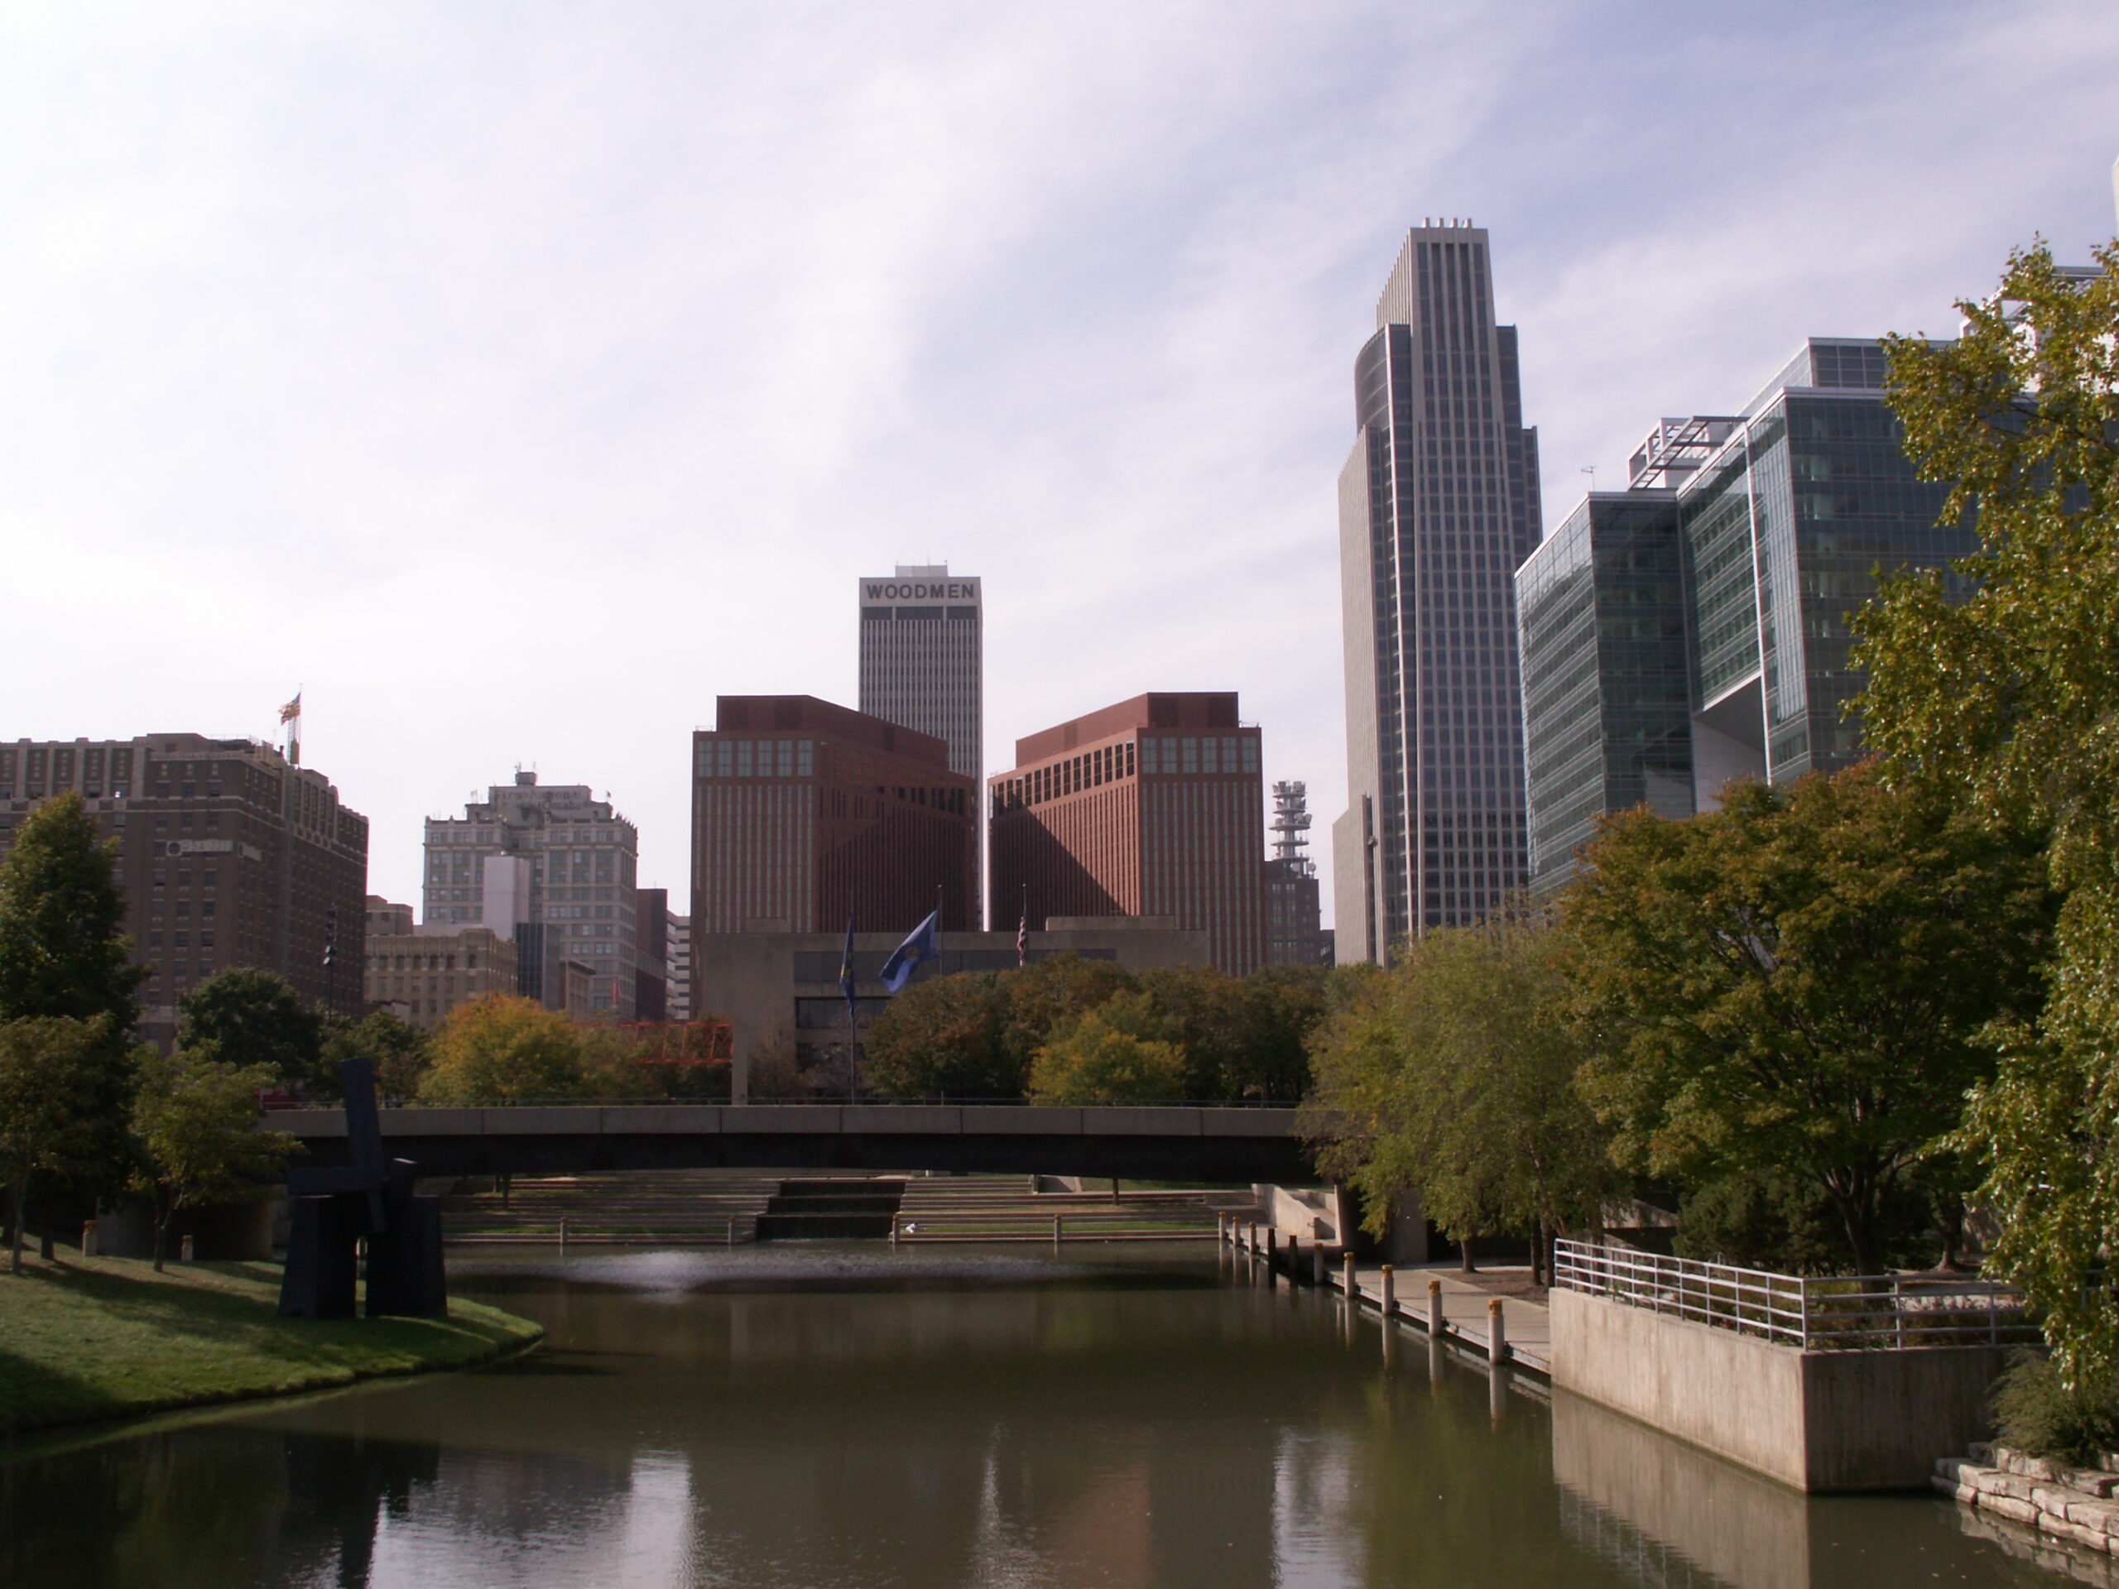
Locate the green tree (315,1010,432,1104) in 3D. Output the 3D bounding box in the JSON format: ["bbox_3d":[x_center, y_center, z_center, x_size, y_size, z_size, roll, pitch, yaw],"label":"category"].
[{"bbox_3d":[-46.842,19.664,145.845,8.600,9.890,8.600,0,-9,-1],"label":"green tree"}]

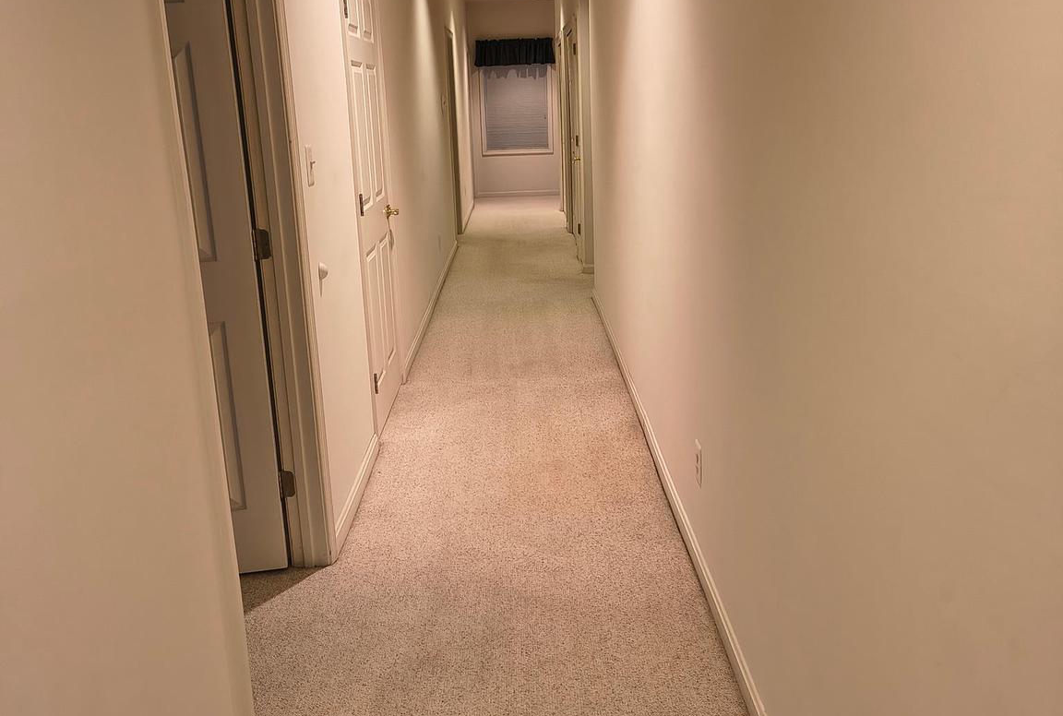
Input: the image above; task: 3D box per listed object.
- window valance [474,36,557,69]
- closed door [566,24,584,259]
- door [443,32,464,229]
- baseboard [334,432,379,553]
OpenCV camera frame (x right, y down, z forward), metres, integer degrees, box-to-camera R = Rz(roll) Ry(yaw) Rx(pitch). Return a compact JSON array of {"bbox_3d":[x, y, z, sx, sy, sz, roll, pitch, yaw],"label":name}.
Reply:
[{"bbox_3d":[-0.236,-4.389,14.125,1.150,0.390,0.130,-2,15,0],"label":"window valance"},{"bbox_3d":[0.423,-1.944,8.906,0.045,2.030,0.820,-2,15,0],"label":"closed door"},{"bbox_3d":[-0.824,-2.242,10.206,0.045,2.030,0.800,-2,15,0],"label":"door"},{"bbox_3d":[-0.652,0.489,3.706,0.015,0.080,1.030,-2,15,0],"label":"baseboard"}]

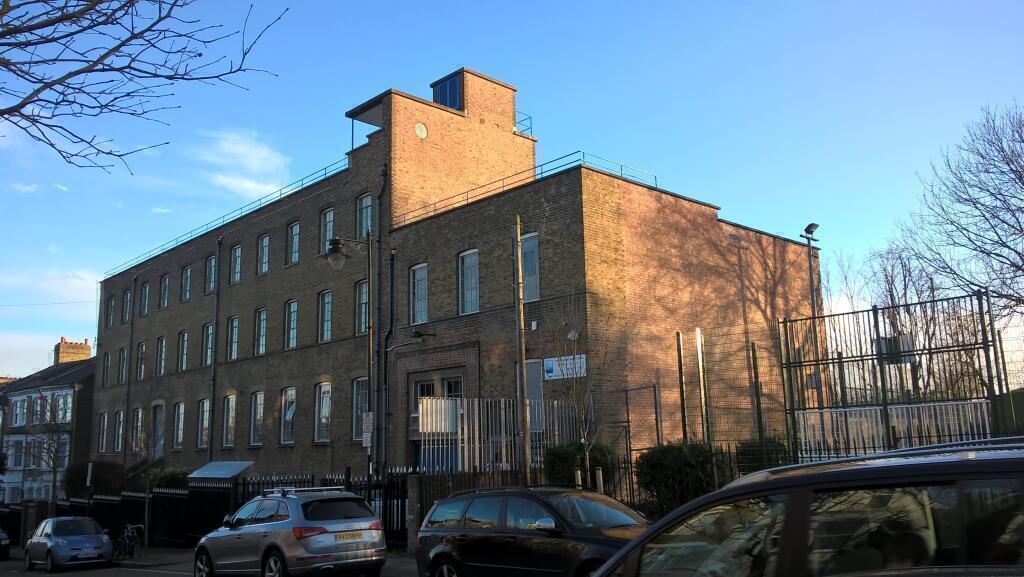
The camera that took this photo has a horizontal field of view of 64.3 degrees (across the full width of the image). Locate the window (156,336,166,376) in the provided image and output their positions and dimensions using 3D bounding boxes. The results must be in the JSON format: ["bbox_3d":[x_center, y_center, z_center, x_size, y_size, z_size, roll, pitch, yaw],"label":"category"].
[{"bbox_3d":[-18.083,3.508,42.165,0.150,2.020,1.040,8,-14,-44],"label":"window"}]

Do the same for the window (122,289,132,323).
[{"bbox_3d":[-22.495,1.056,47.630,0.150,1.830,1.000,9,-15,-44],"label":"window"}]

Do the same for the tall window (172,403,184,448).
[{"bbox_3d":[-16.559,6.817,40.502,0.150,2.220,1.080,9,-15,-44],"label":"tall window"}]

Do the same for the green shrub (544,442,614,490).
[{"bbox_3d":[1.344,3.975,15.970,1.150,1.800,1.500,9,-15,-43],"label":"green shrub"}]

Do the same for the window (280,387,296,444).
[{"bbox_3d":[-9.072,5.165,32.994,0.150,2.220,1.080,9,-15,-44],"label":"window"}]

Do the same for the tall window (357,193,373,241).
[{"bbox_3d":[-5.469,-2.640,30.462,0.180,1.850,1.060,9,-15,-43],"label":"tall window"}]

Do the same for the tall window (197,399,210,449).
[{"bbox_3d":[-14.251,6.265,37.858,0.150,2.200,1.080,8,-14,-44],"label":"tall window"}]

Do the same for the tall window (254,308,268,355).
[{"bbox_3d":[-10.655,1.838,34.768,0.150,1.980,1.030,8,-14,-44],"label":"tall window"}]

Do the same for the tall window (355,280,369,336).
[{"bbox_3d":[-5.335,0.664,29.469,0.150,1.980,1.030,8,-14,-44],"label":"tall window"}]

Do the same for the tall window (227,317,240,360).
[{"bbox_3d":[-12.765,2.321,37.305,0.150,2.040,1.000,9,-15,-44],"label":"tall window"}]

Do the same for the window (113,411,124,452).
[{"bbox_3d":[-21.862,7.955,45.439,0.150,2.180,1.070,8,-14,-44],"label":"window"}]

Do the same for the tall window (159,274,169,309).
[{"bbox_3d":[-18.716,0.222,43.841,0.150,1.830,1.000,9,-15,-44],"label":"tall window"}]

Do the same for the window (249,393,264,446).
[{"bbox_3d":[-10.663,5.473,34.284,0.150,2.200,1.070,8,-14,-44],"label":"window"}]

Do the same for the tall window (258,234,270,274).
[{"bbox_3d":[-10.850,-1.474,35.877,0.180,1.850,1.060,9,-15,-43],"label":"tall window"}]

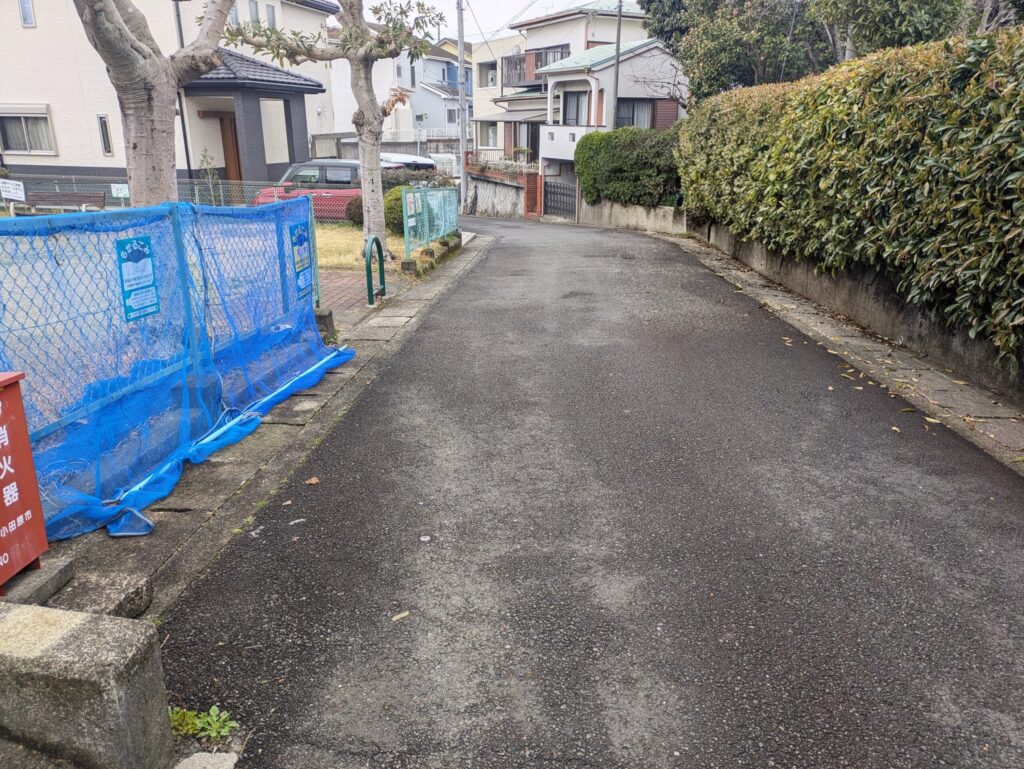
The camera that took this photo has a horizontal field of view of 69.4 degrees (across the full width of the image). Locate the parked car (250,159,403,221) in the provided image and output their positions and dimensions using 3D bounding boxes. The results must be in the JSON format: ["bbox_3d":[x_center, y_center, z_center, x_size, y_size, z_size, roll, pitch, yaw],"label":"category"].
[{"bbox_3d":[-4.615,-4.879,18.925,3.500,1.660,1.530,2,19,8],"label":"parked car"}]

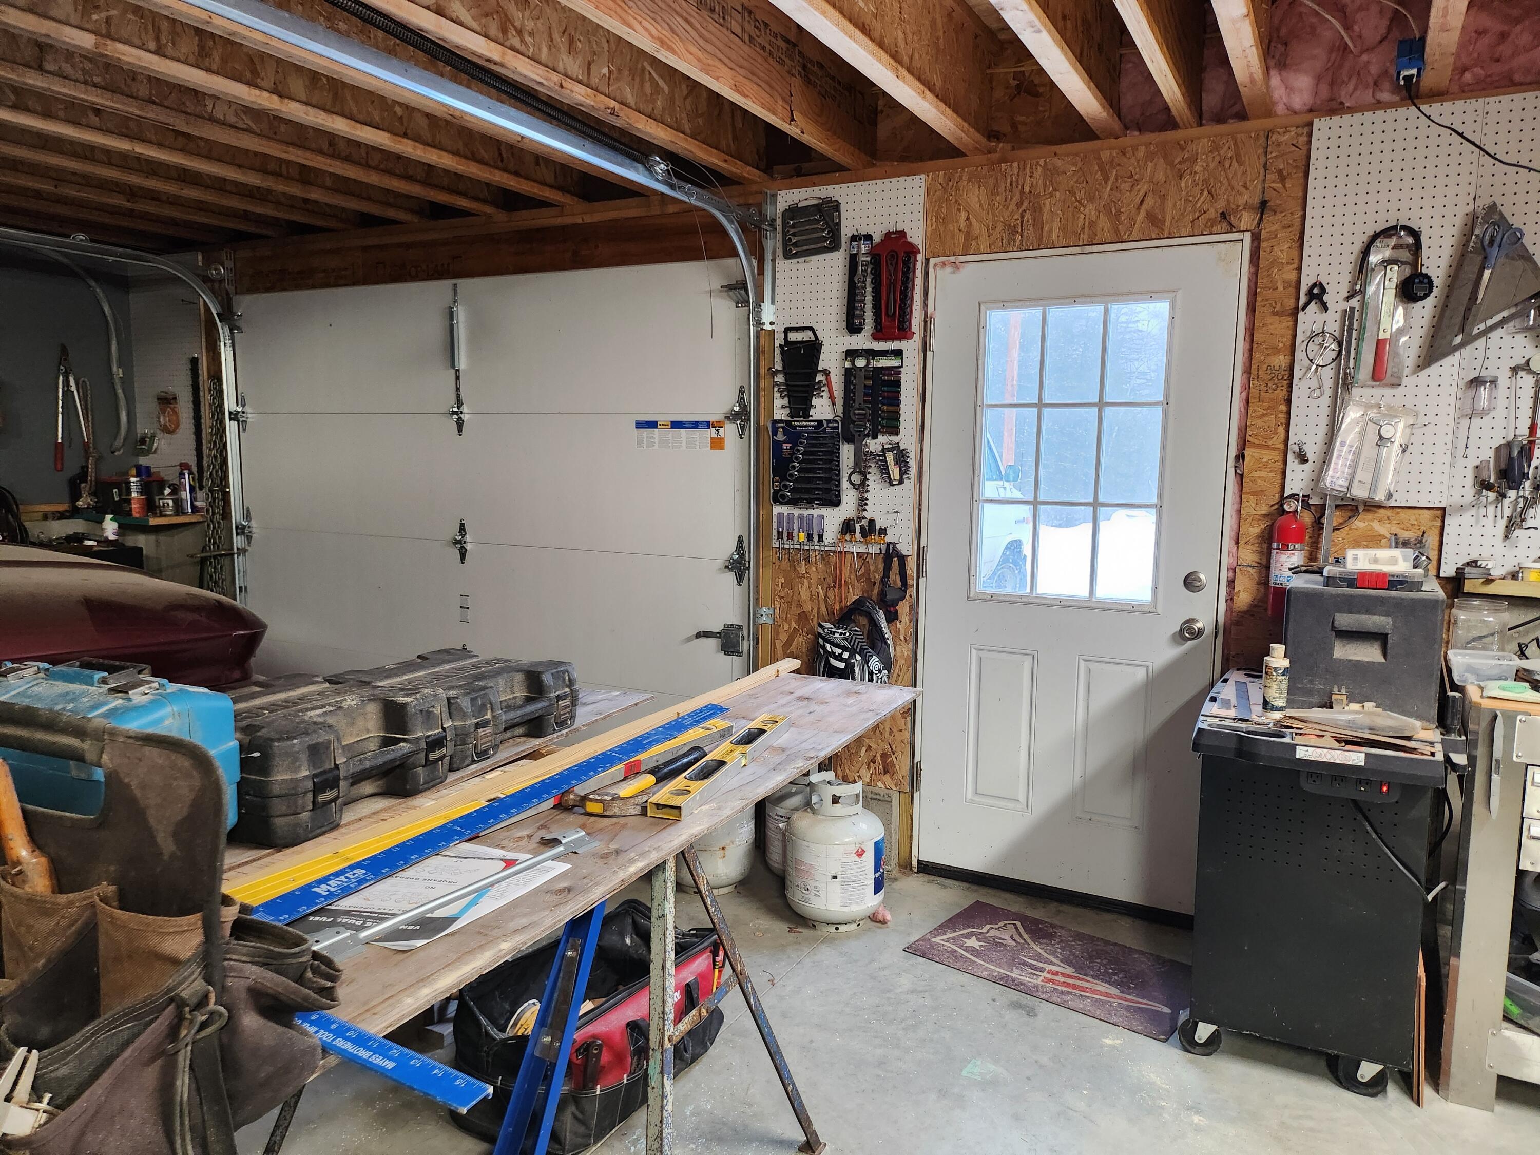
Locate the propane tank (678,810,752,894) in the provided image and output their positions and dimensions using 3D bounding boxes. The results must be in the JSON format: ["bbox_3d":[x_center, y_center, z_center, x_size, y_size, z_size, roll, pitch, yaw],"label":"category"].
[{"bbox_3d":[-0.207,0.811,3.600,0.310,0.450,0.310,0,8,0],"label":"propane tank"}]

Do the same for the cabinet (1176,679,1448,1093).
[{"bbox_3d":[1.369,0.739,2.752,0.510,0.845,0.730,4,9,27],"label":"cabinet"}]

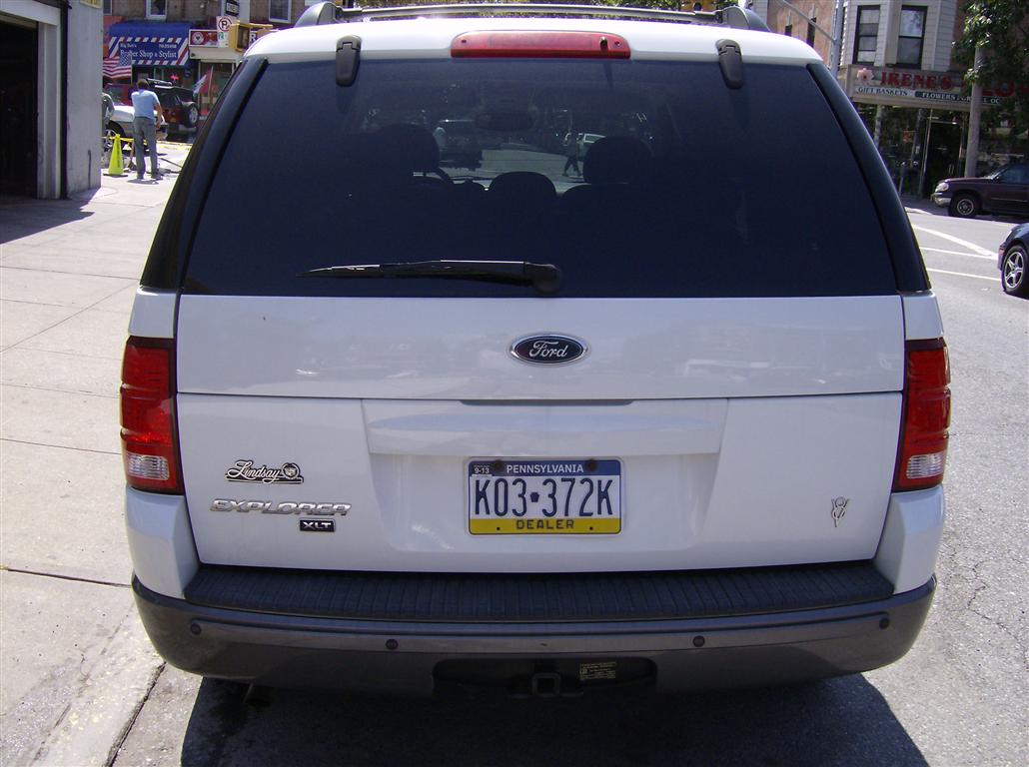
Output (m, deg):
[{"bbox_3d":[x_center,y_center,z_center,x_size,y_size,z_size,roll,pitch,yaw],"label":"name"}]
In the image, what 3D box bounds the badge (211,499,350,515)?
[{"bbox_3d":[-0.442,0.236,2.013,0.272,0.026,0.010,2,13,3],"label":"badge"}]

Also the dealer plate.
[{"bbox_3d":[0.058,0.215,2.040,0.305,0.152,0.012,1,8,-2],"label":"dealer plate"}]

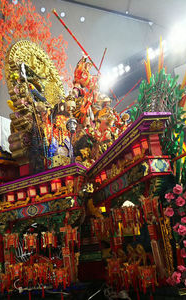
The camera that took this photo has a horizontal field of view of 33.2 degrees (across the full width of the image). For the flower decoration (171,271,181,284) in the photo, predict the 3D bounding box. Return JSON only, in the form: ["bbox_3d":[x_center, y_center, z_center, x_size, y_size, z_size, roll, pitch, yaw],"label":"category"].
[{"bbox_3d":[0.816,1.246,3.050,0.095,0.115,0.075,-9,-19,11],"label":"flower decoration"}]

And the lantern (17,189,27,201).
[{"bbox_3d":[-1.375,0.869,6.050,0.165,0.235,0.165,-12,-16,8],"label":"lantern"}]

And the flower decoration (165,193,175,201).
[{"bbox_3d":[0.807,0.484,3.250,0.100,0.085,0.070,-10,-19,12],"label":"flower decoration"}]

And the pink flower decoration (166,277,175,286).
[{"bbox_3d":[1.006,1.707,4.050,0.118,0.115,0.100,-12,-16,8],"label":"pink flower decoration"}]

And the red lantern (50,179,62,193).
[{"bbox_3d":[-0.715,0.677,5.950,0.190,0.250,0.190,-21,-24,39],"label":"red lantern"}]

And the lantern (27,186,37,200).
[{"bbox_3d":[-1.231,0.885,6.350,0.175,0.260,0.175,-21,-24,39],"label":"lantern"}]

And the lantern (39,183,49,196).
[{"bbox_3d":[-0.913,0.744,5.850,0.165,0.240,0.165,-12,-16,8],"label":"lantern"}]

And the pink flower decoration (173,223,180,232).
[{"bbox_3d":[1.119,1.030,4.120,0.118,0.115,0.100,-12,-16,8],"label":"pink flower decoration"}]

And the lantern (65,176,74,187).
[{"bbox_3d":[-0.429,0.575,5.700,0.155,0.200,0.155,-21,-24,39],"label":"lantern"}]

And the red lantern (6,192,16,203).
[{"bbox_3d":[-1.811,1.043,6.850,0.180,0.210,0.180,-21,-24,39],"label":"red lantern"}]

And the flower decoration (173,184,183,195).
[{"bbox_3d":[1.115,0.516,4.080,0.122,0.125,0.100,-12,-16,8],"label":"flower decoration"}]

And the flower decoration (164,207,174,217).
[{"bbox_3d":[0.983,0.796,4.020,0.125,0.120,0.100,-12,-16,8],"label":"flower decoration"}]

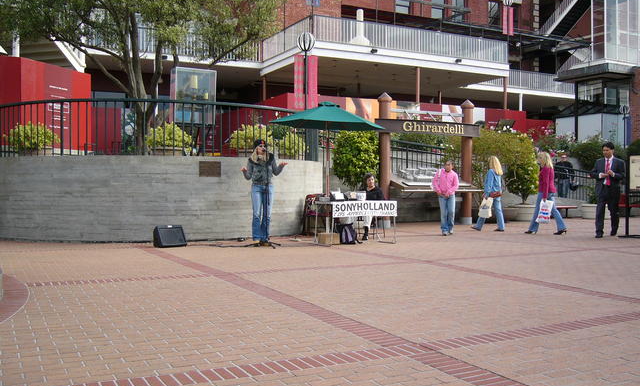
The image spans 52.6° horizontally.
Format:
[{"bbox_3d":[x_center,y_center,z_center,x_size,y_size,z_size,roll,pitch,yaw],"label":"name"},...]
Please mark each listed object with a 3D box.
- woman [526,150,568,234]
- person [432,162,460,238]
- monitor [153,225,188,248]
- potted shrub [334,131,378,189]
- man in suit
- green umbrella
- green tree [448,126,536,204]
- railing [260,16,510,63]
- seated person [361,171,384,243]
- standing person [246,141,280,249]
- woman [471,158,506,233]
[{"bbox_3d":[4.470,0.010,12.800,0.830,1.640,0.500,1,1,22],"label":"woman"},{"bbox_3d":[2.463,0.108,12.700,0.540,1.460,0.350,1,1,10],"label":"person"},{"bbox_3d":[-2.237,0.637,9.700,0.410,0.310,0.320,0,1,-33],"label":"monitor"},{"bbox_3d":[0.851,-0.378,15.300,1.200,2.100,1.200,0,1,0],"label":"potted shrub"},{"bbox_3d":[5.439,-0.066,12.200,0.600,1.780,0.500,1,1,36],"label":"man in suit"},{"bbox_3d":[0.131,-0.371,10.900,1.950,2.330,1.950,0,1,0],"label":"green umbrella"},{"bbox_3d":[4.584,-0.696,17.000,2.200,2.100,1.800,0,1,-28],"label":"green tree"},{"bbox_3d":[3.214,-7.022,32.000,10.900,1.070,5.400,0,1,-28],"label":"railing"},{"bbox_3d":[0.921,0.230,11.350,0.500,1.160,0.720,0,1,6],"label":"seated person"},{"bbox_3d":[-0.908,-0.021,10.400,0.680,1.650,0.450,0,1,-12],"label":"standing person"},{"bbox_3d":[3.531,0.015,13.600,0.720,1.590,0.500,1,1,23],"label":"woman"}]

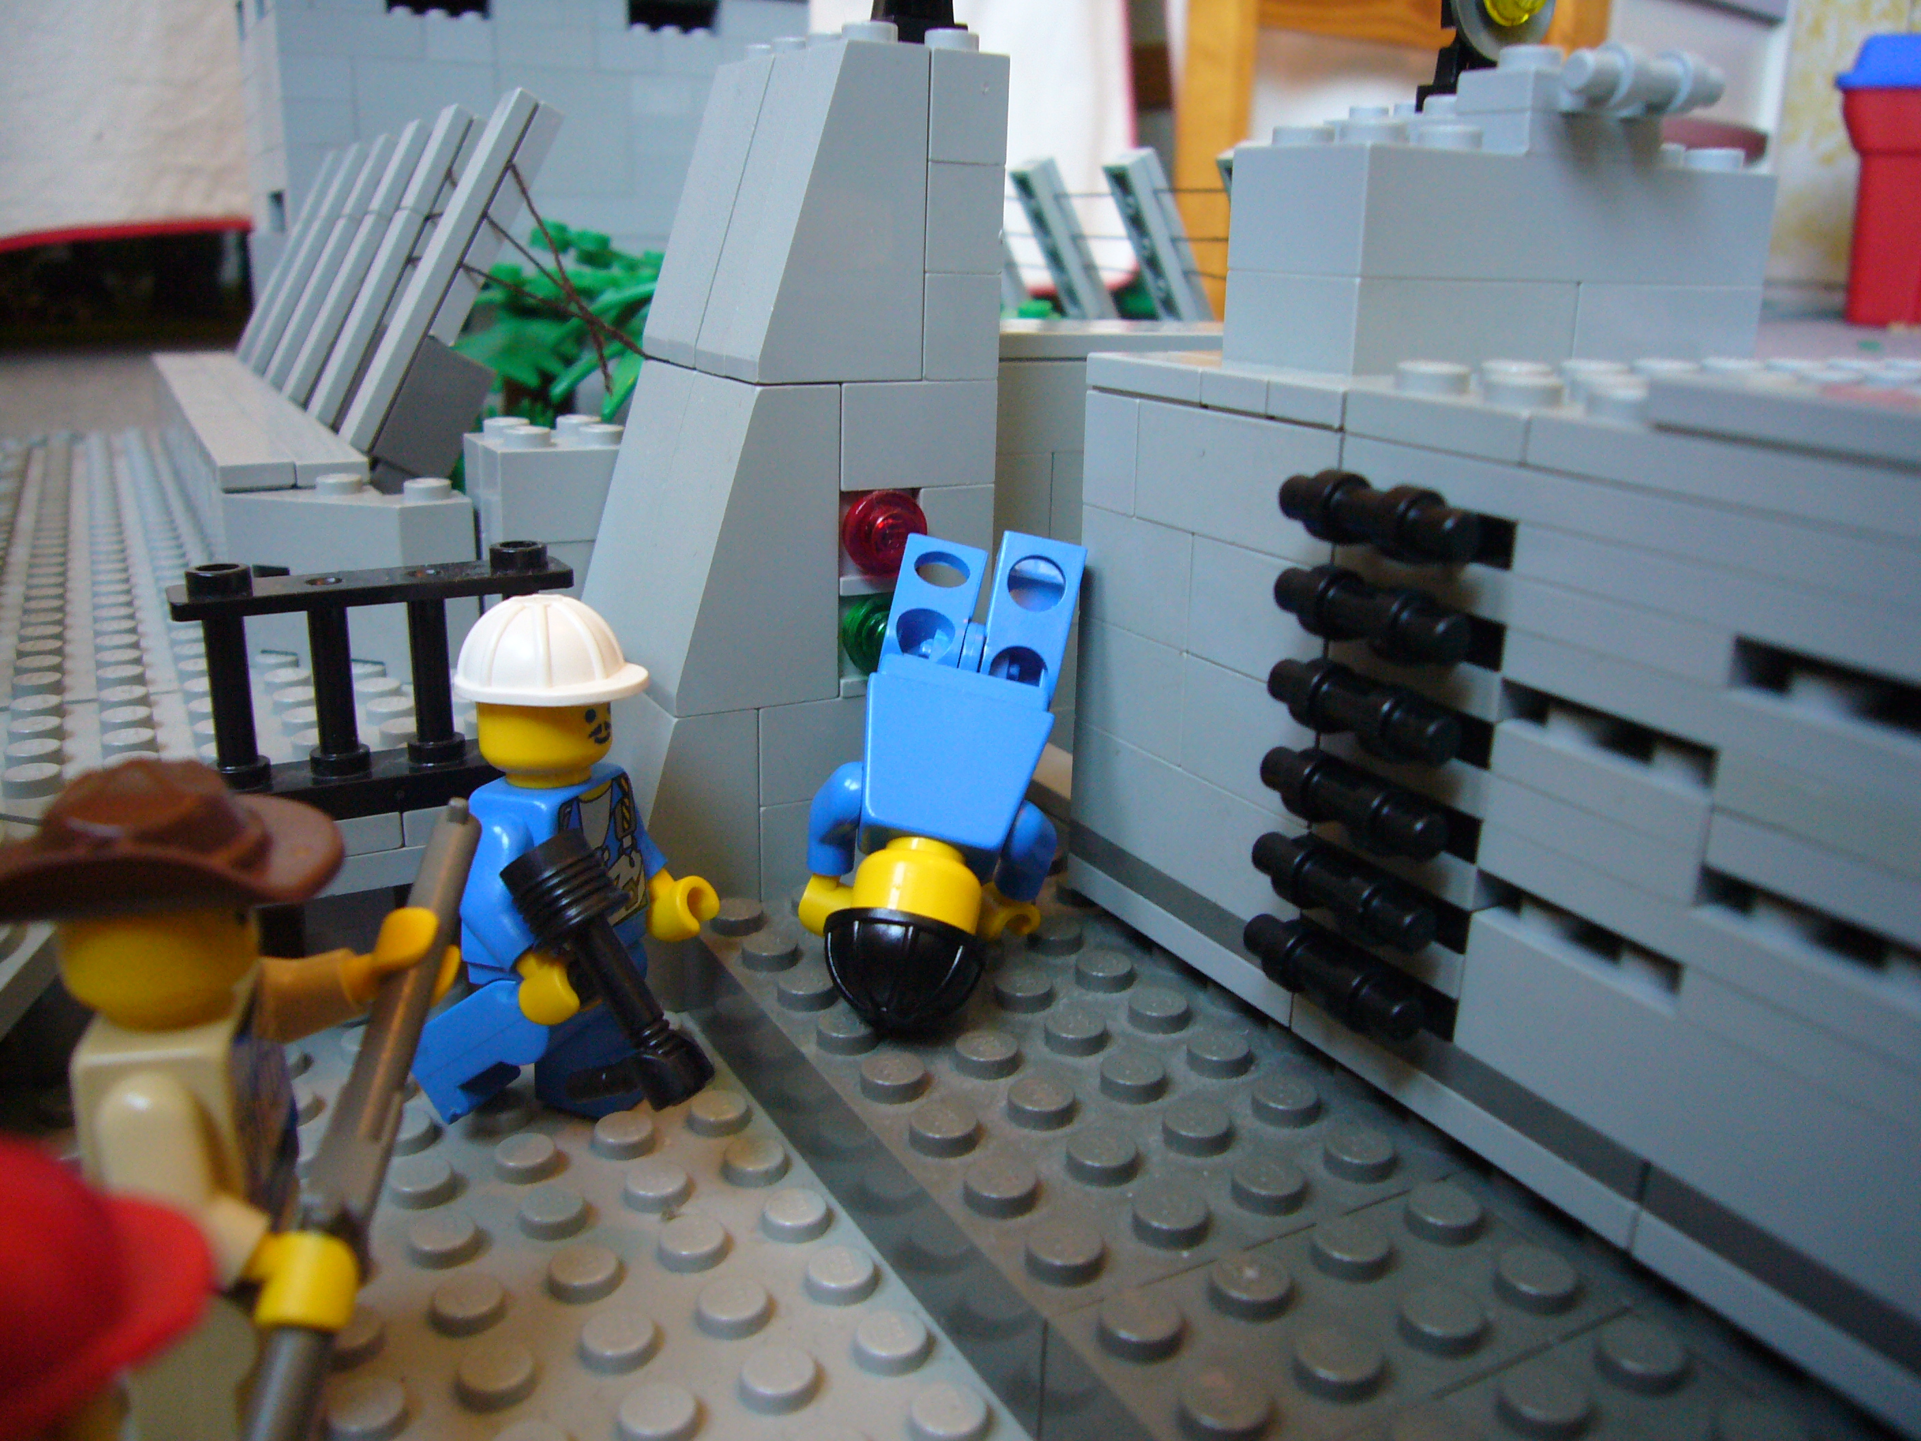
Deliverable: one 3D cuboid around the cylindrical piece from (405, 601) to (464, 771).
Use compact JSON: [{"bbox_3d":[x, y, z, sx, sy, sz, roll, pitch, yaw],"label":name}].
[{"bbox_3d":[-0.046,-0.004,0.136,0.005,0.014,0.005,-8,19,-28],"label":"cylindrical piece"}]

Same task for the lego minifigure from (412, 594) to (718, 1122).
[{"bbox_3d":[-0.031,0.012,0.122,0.022,0.042,0.024,6,17,16],"label":"lego minifigure"}]

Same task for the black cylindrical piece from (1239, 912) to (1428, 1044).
[{"bbox_3d":[0.026,0.018,0.108,0.005,0.005,0.015,-8,19,-27],"label":"black cylindrical piece"}]

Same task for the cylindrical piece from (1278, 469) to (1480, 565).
[{"bbox_3d":[0.026,-0.013,0.099,0.005,0.005,0.015,-8,19,-27],"label":"cylindrical piece"}]

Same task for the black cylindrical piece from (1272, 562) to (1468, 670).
[{"bbox_3d":[0.026,-0.007,0.101,0.005,0.005,0.015,-8,19,-27],"label":"black cylindrical piece"}]

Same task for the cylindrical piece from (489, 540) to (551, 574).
[{"bbox_3d":[-0.039,-0.014,0.136,0.005,0.002,0.005,-8,19,-28],"label":"cylindrical piece"}]

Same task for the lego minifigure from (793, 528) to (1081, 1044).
[{"bbox_3d":[-0.001,0.003,0.134,0.021,0.042,0.017,12,-21,-1],"label":"lego minifigure"}]

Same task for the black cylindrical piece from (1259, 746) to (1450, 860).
[{"bbox_3d":[0.026,0.005,0.105,0.005,0.005,0.016,-8,19,-28],"label":"black cylindrical piece"}]

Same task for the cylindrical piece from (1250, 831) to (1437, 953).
[{"bbox_3d":[0.026,0.012,0.107,0.005,0.005,0.016,-8,19,-28],"label":"cylindrical piece"}]

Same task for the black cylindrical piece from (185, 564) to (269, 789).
[{"bbox_3d":[-0.060,-0.003,0.128,0.005,0.019,0.005,-8,19,-27],"label":"black cylindrical piece"}]

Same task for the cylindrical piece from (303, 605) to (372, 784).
[{"bbox_3d":[-0.053,-0.002,0.132,0.005,0.015,0.005,-8,19,-27],"label":"cylindrical piece"}]

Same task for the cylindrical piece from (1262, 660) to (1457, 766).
[{"bbox_3d":[0.026,-0.001,0.104,0.005,0.005,0.016,-8,19,-28],"label":"cylindrical piece"}]

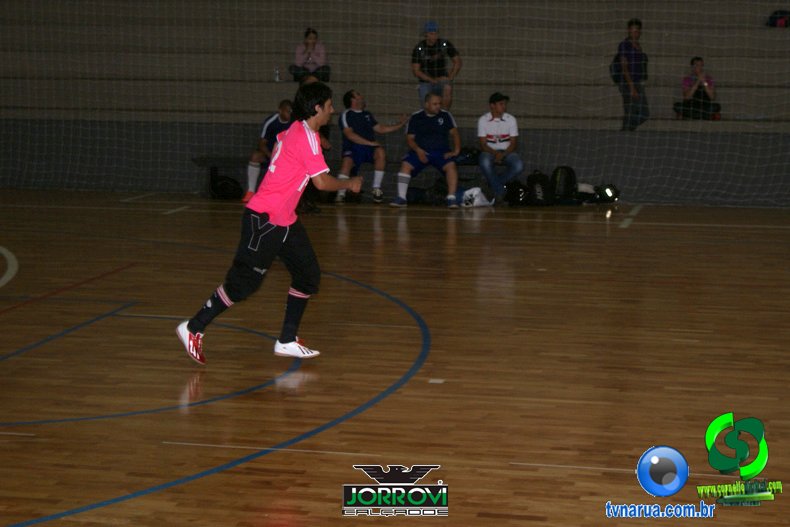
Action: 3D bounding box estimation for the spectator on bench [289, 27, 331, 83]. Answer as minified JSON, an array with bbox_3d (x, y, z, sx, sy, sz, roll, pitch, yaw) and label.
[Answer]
[{"bbox_3d":[-1.194,-2.900,22.982,0.530,0.850,0.620,1,7,5],"label":"spectator on bench"}]

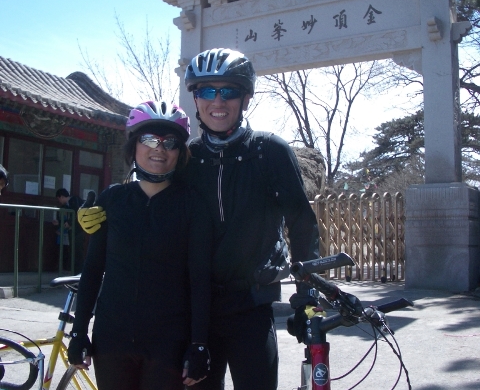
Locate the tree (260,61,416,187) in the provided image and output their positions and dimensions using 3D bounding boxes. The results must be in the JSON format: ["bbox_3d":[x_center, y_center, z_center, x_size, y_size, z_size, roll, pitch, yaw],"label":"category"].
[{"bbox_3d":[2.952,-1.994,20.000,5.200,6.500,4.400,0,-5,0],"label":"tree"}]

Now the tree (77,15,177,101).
[{"bbox_3d":[-3.059,-2.094,19.500,3.900,6.600,3.600,0,-5,0],"label":"tree"}]

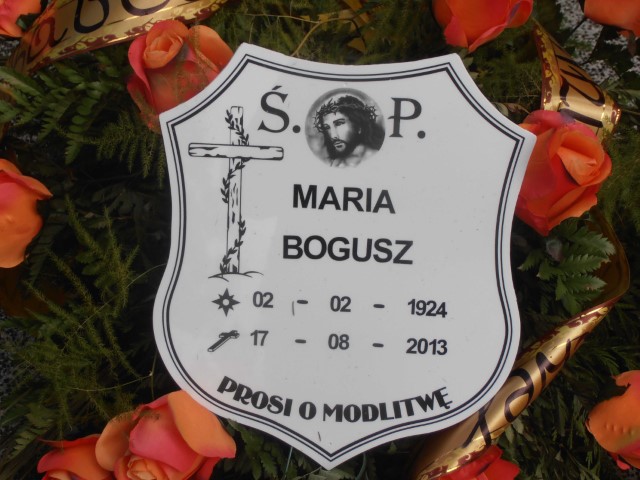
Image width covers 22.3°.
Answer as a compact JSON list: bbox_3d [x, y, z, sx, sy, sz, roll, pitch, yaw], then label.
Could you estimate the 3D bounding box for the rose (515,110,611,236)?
[{"bbox_3d":[0.144,-0.040,0.970,0.066,0.058,0.066,-12,90,-37],"label":"rose"}]

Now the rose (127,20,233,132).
[{"bbox_3d":[-0.084,-0.096,0.970,0.065,0.062,0.065,-26,52,0],"label":"rose"}]

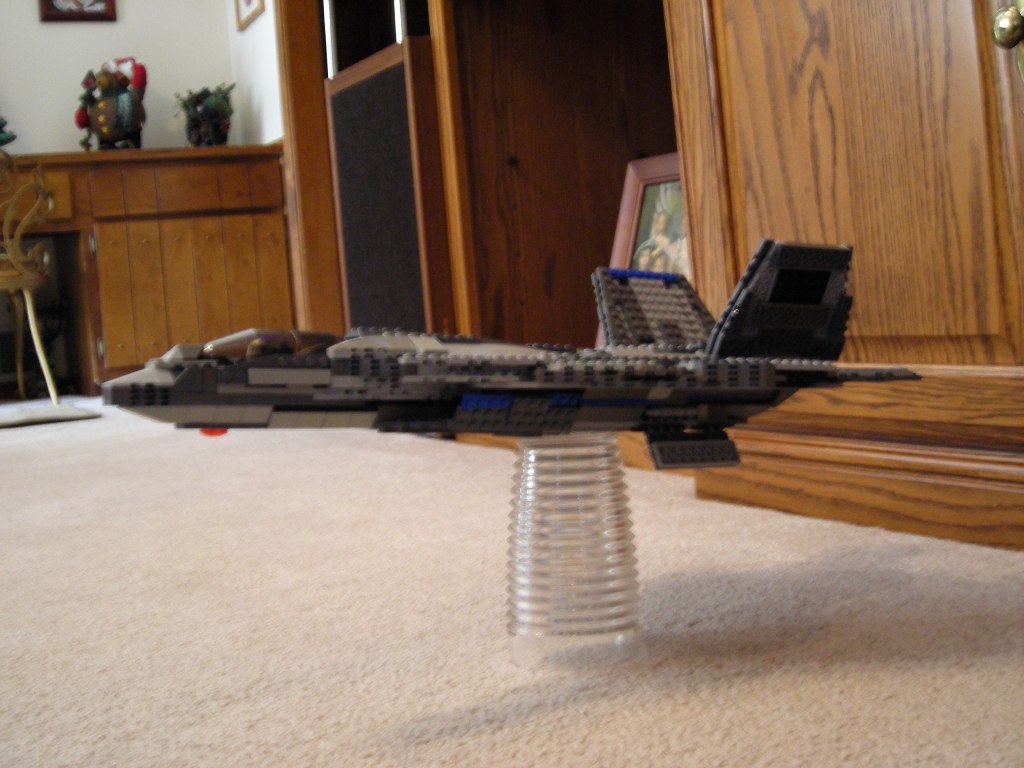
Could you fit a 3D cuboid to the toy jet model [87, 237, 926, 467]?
[{"bbox_3d":[-0.008,-0.016,0.809,0.455,0.133,0.230,1,1,-30],"label":"toy jet model"}]

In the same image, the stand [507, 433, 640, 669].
[{"bbox_3d":[0.036,0.095,0.835,0.081,0.129,0.081,-2,2,0],"label":"stand"}]

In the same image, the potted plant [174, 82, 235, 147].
[{"bbox_3d":[-0.995,-0.871,4.500,0.190,0.205,0.150,-6,4,-8],"label":"potted plant"}]

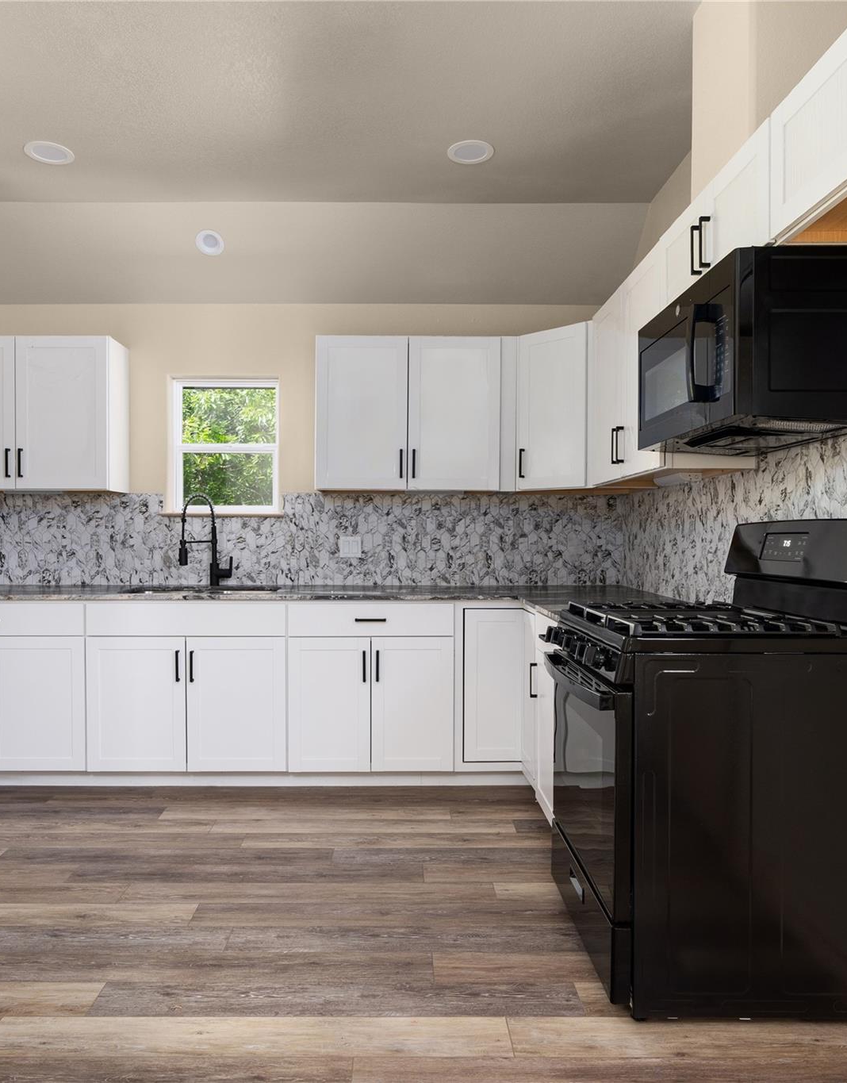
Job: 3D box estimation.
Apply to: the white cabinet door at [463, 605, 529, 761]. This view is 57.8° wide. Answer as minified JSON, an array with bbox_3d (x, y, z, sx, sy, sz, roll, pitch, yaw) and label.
[{"bbox_3d":[0.320,0.659,3.505,0.272,0.700,0.022,0,0,0],"label":"white cabinet door"}]

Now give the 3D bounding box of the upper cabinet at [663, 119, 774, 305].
[{"bbox_3d":[0.965,-0.854,2.186,0.330,0.305,0.755,0,0,-1],"label":"upper cabinet"}]

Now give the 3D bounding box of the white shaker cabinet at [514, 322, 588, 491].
[{"bbox_3d":[0.615,-0.635,3.683,0.405,0.765,0.030,1,1,44],"label":"white shaker cabinet"}]

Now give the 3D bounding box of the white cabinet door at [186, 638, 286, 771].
[{"bbox_3d":[-0.847,0.737,3.493,0.451,0.612,0.025,0,0,0],"label":"white cabinet door"}]

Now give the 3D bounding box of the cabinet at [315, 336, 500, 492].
[{"bbox_3d":[-0.075,-0.637,3.953,0.927,0.765,0.305,0,0,-1],"label":"cabinet"}]

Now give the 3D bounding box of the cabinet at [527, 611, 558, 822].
[{"bbox_3d":[0.784,0.688,2.899,0.630,0.810,0.570,0,0,-1],"label":"cabinet"}]

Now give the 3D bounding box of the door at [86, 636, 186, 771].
[{"bbox_3d":[-1.303,0.737,3.493,0.449,0.612,0.025,0,0,0],"label":"door"}]

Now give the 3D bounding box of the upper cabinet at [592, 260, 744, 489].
[{"bbox_3d":[0.944,-0.628,3.032,0.330,0.769,0.935,0,0,-1],"label":"upper cabinet"}]

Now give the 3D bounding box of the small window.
[{"bbox_3d":[-1.061,-0.516,4.137,0.585,0.730,0.080,0,0,-1],"label":"small window"}]

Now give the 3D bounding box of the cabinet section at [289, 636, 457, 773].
[{"bbox_3d":[-0.237,0.735,3.740,0.755,0.615,0.520,0,0,0],"label":"cabinet section"}]

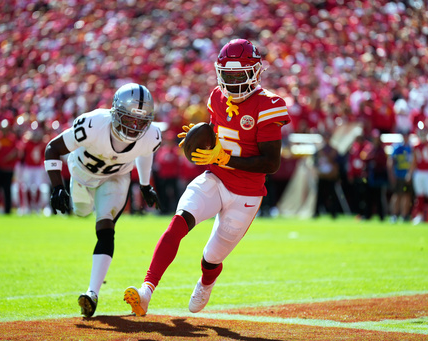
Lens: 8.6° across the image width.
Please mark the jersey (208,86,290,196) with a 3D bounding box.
[{"bbox_3d":[0.193,-0.162,15.900,0.500,0.610,0.340,10,10,27],"label":"jersey"}]

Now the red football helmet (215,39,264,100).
[{"bbox_3d":[0.137,-0.563,15.850,0.250,0.320,0.320,7,13,15],"label":"red football helmet"}]

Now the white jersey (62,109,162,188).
[{"bbox_3d":[-0.590,-0.125,16.200,0.540,0.340,0.600,3,-38,-17],"label":"white jersey"}]

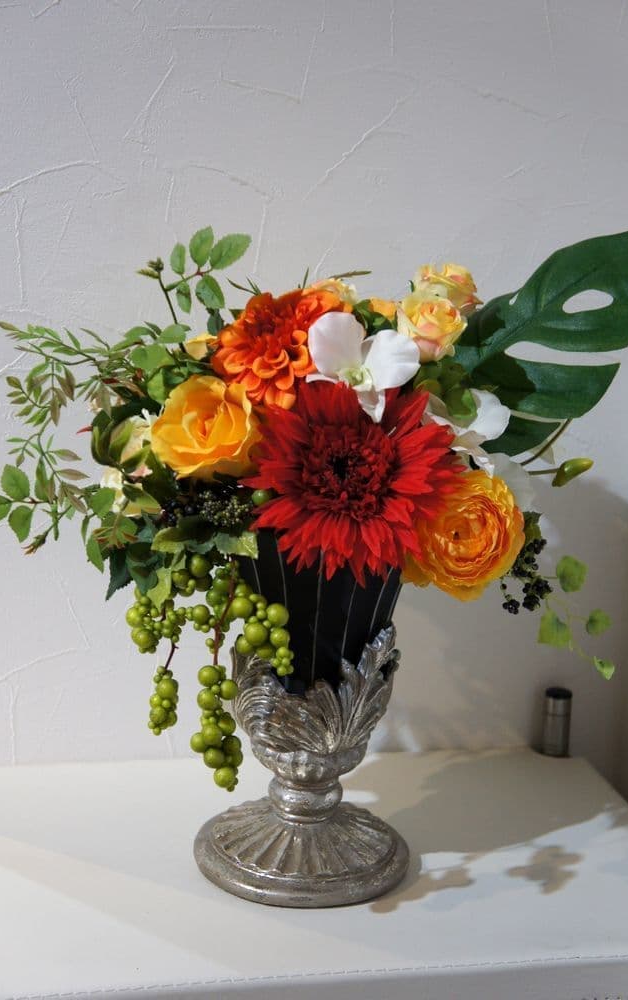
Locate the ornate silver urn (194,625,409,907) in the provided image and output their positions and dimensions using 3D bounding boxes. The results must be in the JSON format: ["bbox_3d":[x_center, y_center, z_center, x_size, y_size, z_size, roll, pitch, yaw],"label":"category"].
[{"bbox_3d":[-0.004,0.153,1.067,0.138,0.163,0.138,3,16,0],"label":"ornate silver urn"}]

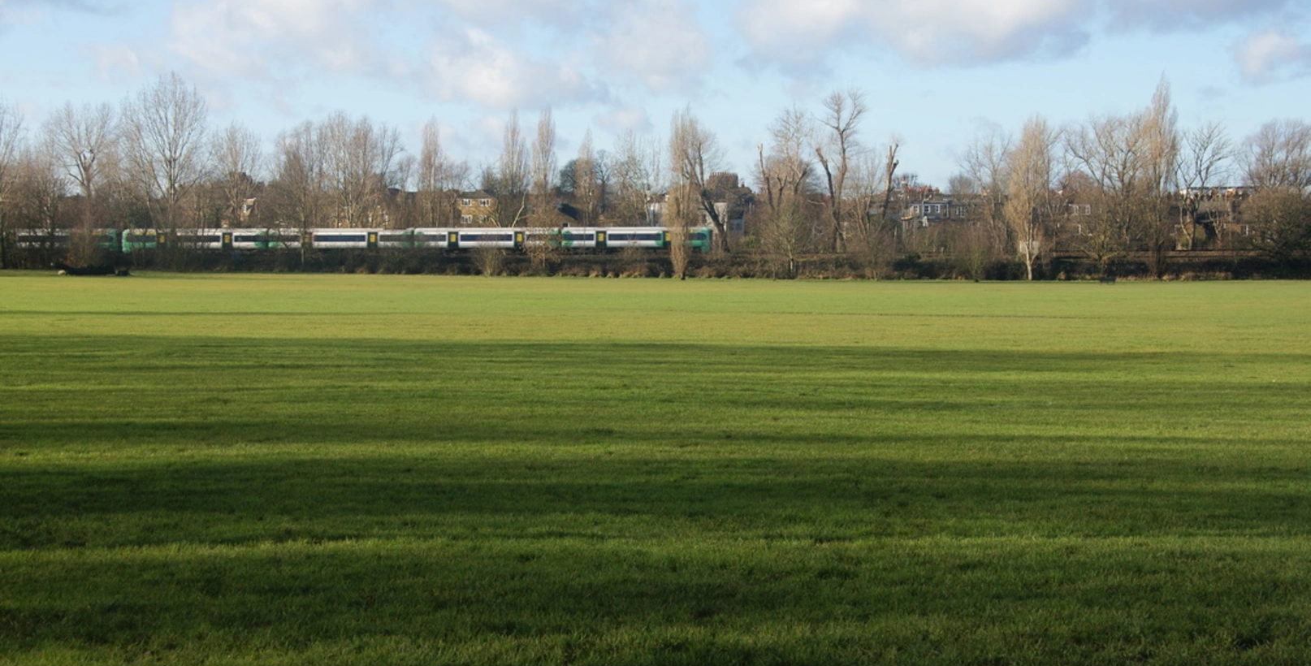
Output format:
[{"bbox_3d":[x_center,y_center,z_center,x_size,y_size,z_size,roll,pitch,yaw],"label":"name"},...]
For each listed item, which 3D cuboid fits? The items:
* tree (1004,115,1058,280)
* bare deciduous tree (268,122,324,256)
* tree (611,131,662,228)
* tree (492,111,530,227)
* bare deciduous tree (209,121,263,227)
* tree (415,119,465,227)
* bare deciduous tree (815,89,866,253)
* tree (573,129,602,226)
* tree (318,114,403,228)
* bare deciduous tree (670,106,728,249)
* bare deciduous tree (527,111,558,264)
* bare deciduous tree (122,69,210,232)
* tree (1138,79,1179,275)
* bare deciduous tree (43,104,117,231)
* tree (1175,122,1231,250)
[{"bbox_3d":[45.819,-16.495,267.000,6.501,20.244,6.306,0,2,0],"label":"tree"},{"bbox_3d":[-47.168,-18.470,287.000,7.391,18.671,7.169,0,2,0],"label":"bare deciduous tree"},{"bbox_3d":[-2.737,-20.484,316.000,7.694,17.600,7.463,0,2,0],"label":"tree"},{"bbox_3d":[-21.060,-21.870,319.000,5.530,21.050,5.530,0,2,0],"label":"tree"},{"bbox_3d":[-61.430,-21.190,320.000,7.940,19.620,7.940,0,2,0],"label":"bare deciduous tree"},{"bbox_3d":[-30.949,-21.089,314.000,7.057,19.252,6.845,0,2,0],"label":"tree"},{"bbox_3d":[25.520,-22.400,302.000,7.070,22.470,7.070,0,2,0],"label":"bare deciduous tree"},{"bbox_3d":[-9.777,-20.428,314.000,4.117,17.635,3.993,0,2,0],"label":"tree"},{"bbox_3d":[-42.880,-21.730,318.000,12.360,20.840,10.500,0,2,0],"label":"tree"},{"bbox_3d":[5.585,-19.407,284.000,7.580,20.204,7.352,0,2,0],"label":"bare deciduous tree"},{"bbox_3d":[-14.694,-18.675,284.000,4.255,21.135,4.128,0,2,0],"label":"bare deciduous tree"},{"bbox_3d":[-65.110,-21.850,290.000,11.680,25.250,11.090,0,2,0],"label":"bare deciduous tree"},{"bbox_3d":[62.137,-19.334,270.000,5.057,25.021,4.905,0,2,0],"label":"tree"},{"bbox_3d":[-76.240,-19.950,290.000,9.510,21.450,9.030,0,2,0],"label":"bare deciduous tree"},{"bbox_3d":[74.650,-20.010,298.000,7.670,17.430,7.290,0,2,0],"label":"tree"}]

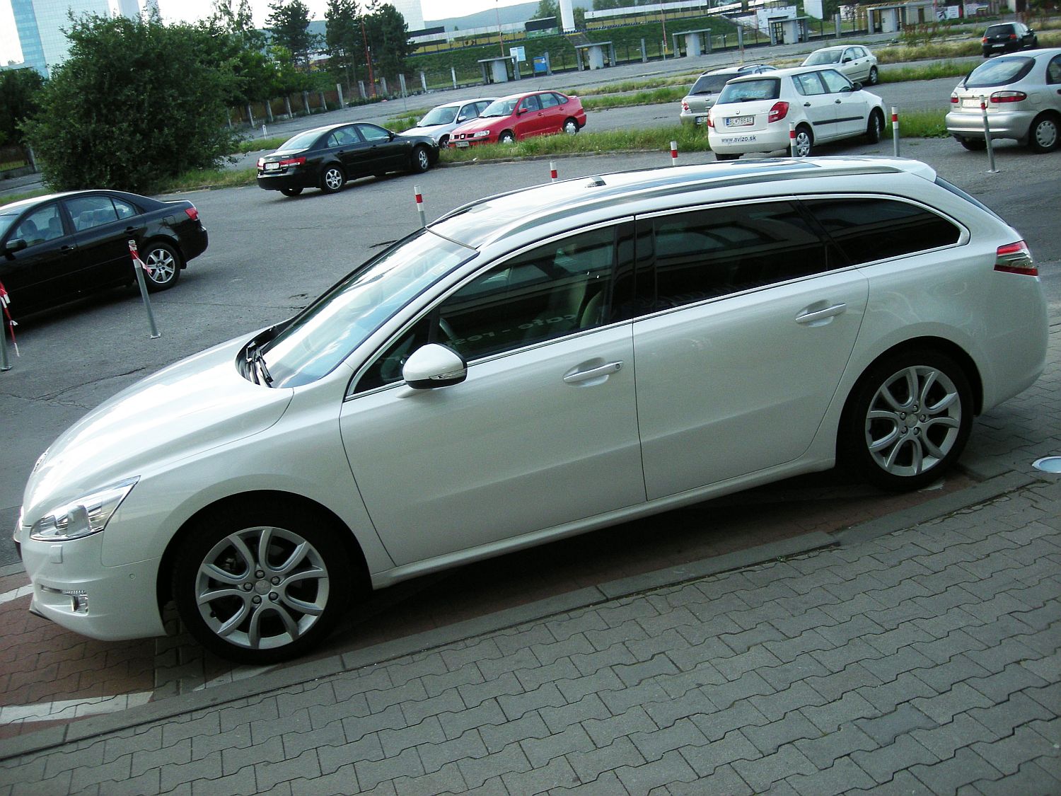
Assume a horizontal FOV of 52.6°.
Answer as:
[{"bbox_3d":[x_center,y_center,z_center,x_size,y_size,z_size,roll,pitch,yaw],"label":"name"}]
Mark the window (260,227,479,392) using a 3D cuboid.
[{"bbox_3d":[-0.792,-0.417,4.770,1.000,0.150,1.390,-38,21,-5],"label":"window"}]

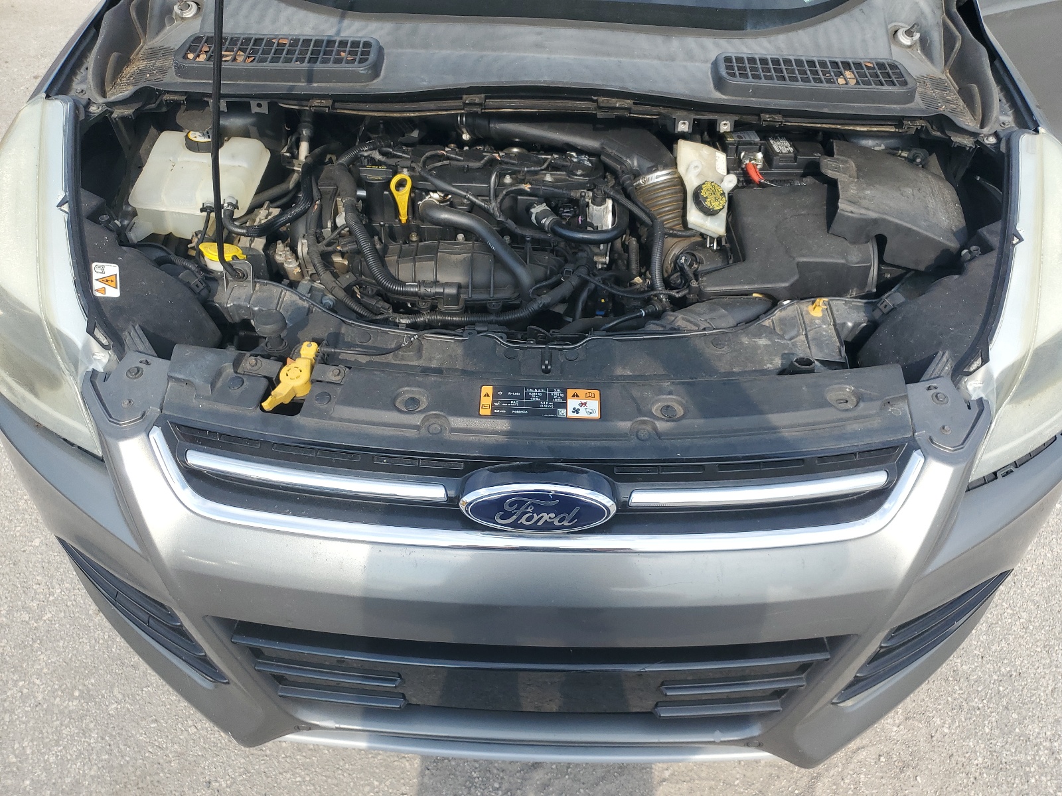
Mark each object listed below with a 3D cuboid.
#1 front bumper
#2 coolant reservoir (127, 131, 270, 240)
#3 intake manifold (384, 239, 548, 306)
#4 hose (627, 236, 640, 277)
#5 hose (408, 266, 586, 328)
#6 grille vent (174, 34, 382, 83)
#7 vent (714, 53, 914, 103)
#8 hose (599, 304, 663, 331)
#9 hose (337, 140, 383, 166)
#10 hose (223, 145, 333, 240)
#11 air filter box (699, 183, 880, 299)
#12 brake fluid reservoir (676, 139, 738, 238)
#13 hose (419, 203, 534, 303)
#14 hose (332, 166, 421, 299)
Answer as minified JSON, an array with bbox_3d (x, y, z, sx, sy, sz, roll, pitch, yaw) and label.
[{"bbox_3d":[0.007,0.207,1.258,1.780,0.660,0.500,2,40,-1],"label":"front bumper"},{"bbox_3d":[-0.536,-0.342,1.311,0.186,0.138,0.153,2,48,0],"label":"coolant reservoir"},{"bbox_3d":[-0.107,-0.202,1.300,0.275,0.130,0.160,2,40,-1],"label":"intake manifold"},{"bbox_3d":[0.182,-0.250,1.417,0.020,0.075,0.022,2,40,-1],"label":"hose"},{"bbox_3d":[-0.060,-0.160,1.333,0.301,0.066,0.102,2,48,0],"label":"hose"},{"bbox_3d":[-0.414,-0.561,1.327,0.328,0.046,0.094,2,48,0],"label":"grille vent"},{"bbox_3d":[0.476,-0.534,1.337,0.310,0.055,0.090,2,40,-1],"label":"vent"},{"bbox_3d":[0.159,-0.125,1.258,0.102,0.033,0.031,8,48,5],"label":"hose"},{"bbox_3d":[-0.288,-0.412,1.340,0.080,0.032,0.040,-25,47,-29],"label":"hose"},{"bbox_3d":[-0.424,-0.344,1.330,0.170,0.100,0.150,2,40,-1],"label":"hose"},{"bbox_3d":[0.425,-0.248,1.351,0.267,0.133,0.204,2,48,0],"label":"air filter box"},{"bbox_3d":[0.282,-0.330,1.310,0.088,0.117,0.133,2,48,0],"label":"brake fluid reservoir"},{"bbox_3d":[-0.087,-0.227,1.282,0.184,0.143,0.087,2,48,0],"label":"hose"},{"bbox_3d":[-0.248,-0.271,1.306,0.138,0.148,0.133,2,48,0],"label":"hose"}]

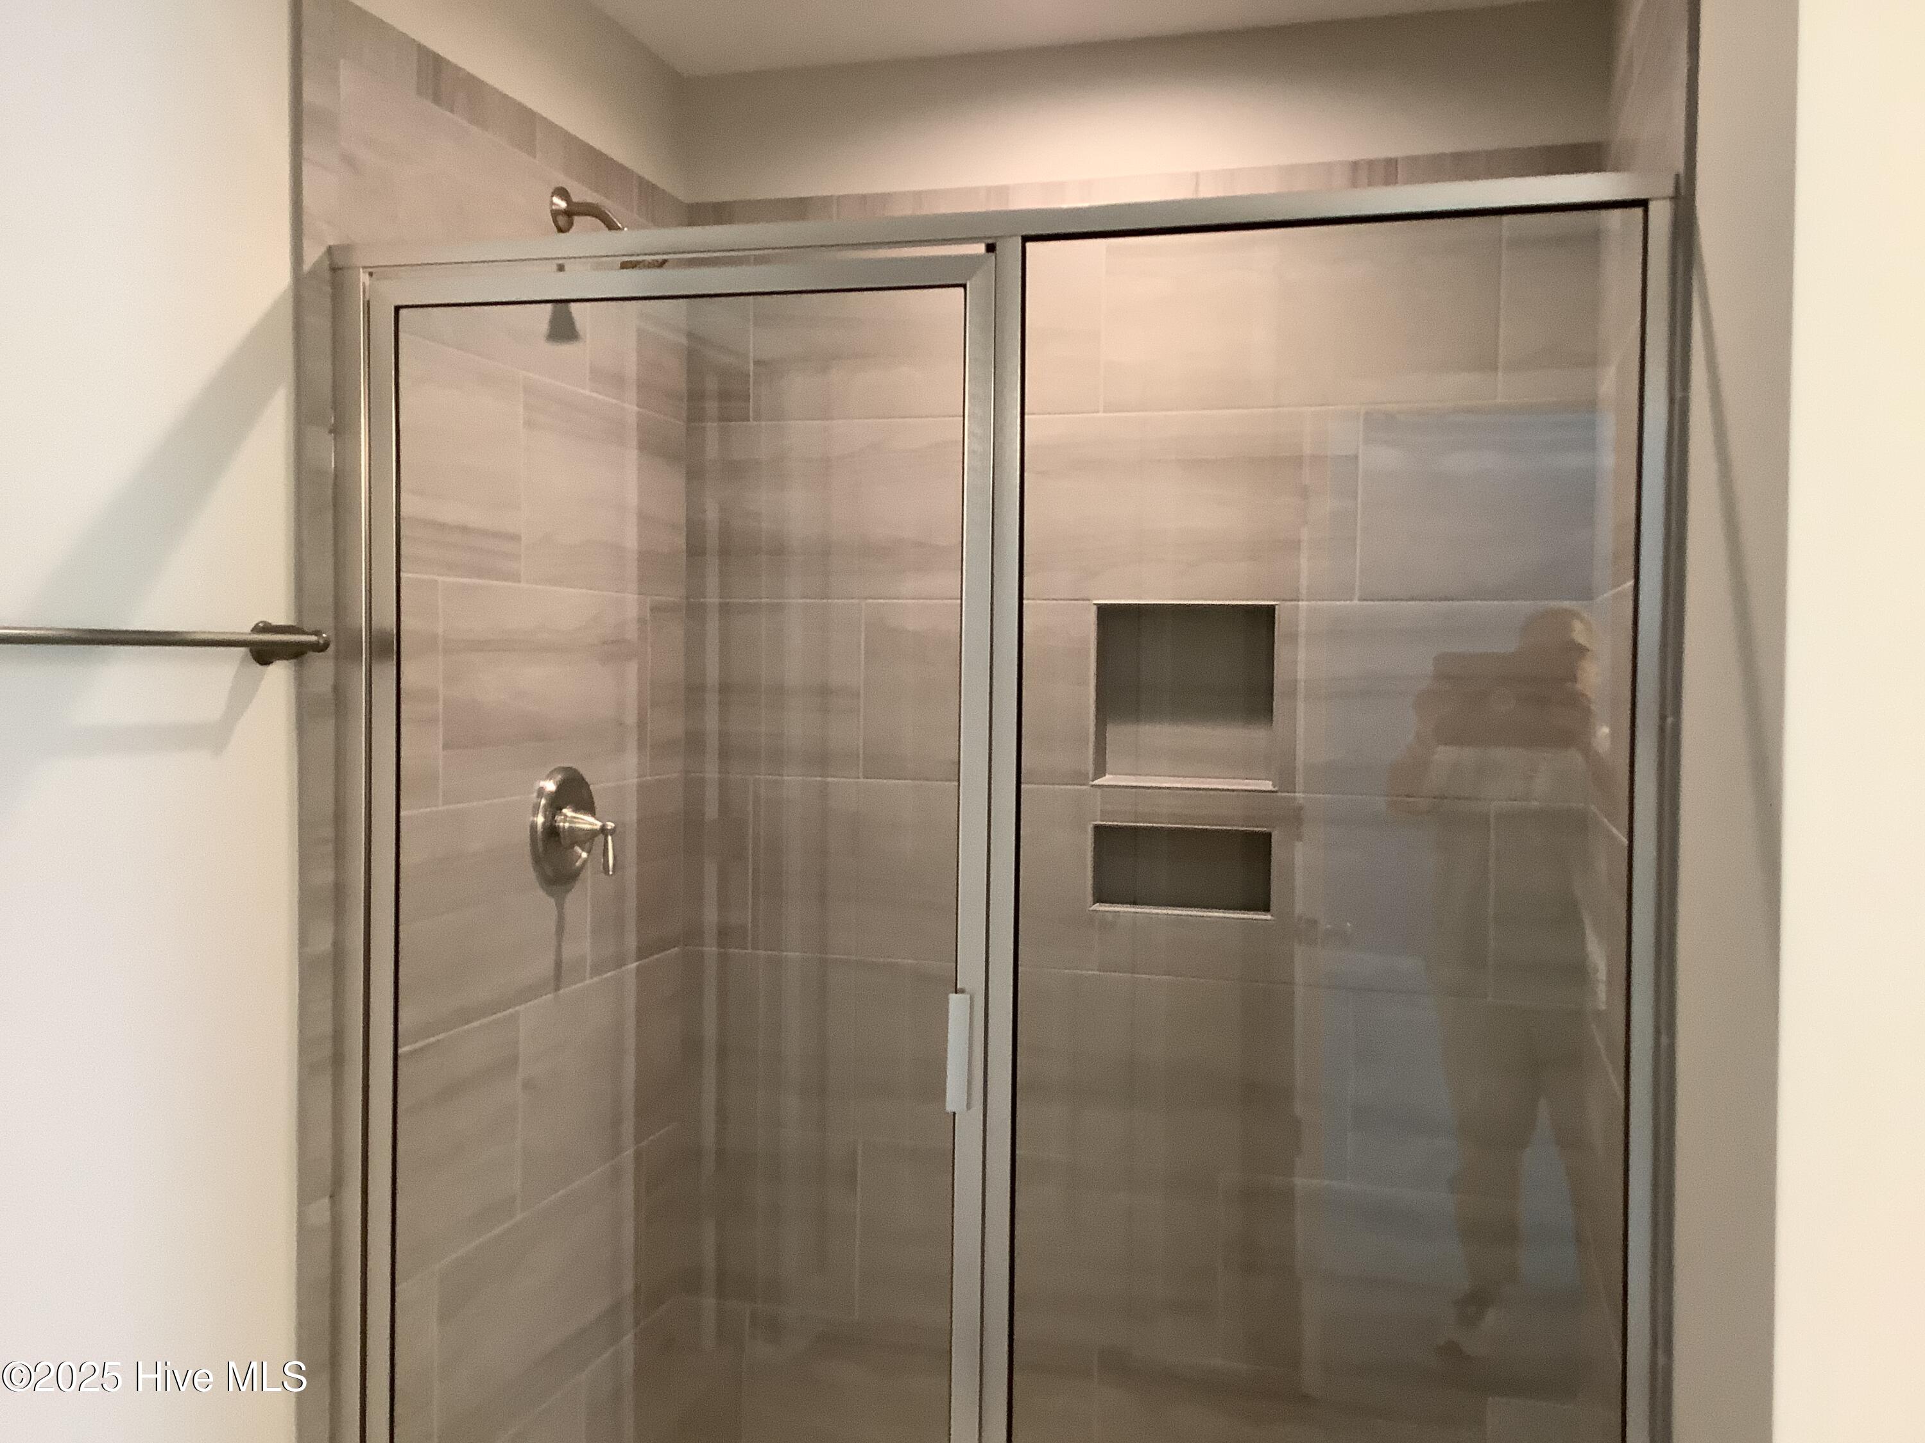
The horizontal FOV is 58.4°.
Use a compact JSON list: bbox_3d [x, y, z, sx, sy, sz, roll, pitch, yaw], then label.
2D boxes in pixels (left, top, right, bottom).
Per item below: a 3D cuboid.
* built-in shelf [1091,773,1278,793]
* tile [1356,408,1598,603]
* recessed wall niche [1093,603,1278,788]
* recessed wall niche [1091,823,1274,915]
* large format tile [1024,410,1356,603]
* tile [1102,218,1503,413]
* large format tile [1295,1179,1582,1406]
[{"bbox_3d":[0.367,0.101,2.813,0.299,0.016,0.095,1,2,16],"label":"built-in shelf"},{"bbox_3d":[0.786,-0.338,2.635,0.344,0.303,0.010,1,2,16],"label":"tile"},{"bbox_3d":[0.369,-0.042,2.808,0.298,0.300,0.095,1,2,16],"label":"recessed wall niche"},{"bbox_3d":[0.365,0.239,2.817,0.297,0.143,0.095,1,2,16],"label":"recessed wall niche"},{"bbox_3d":[0.324,-0.347,2.768,0.611,0.303,0.010,1,2,16],"label":"large format tile"},{"bbox_3d":[0.527,-0.649,2.701,0.611,0.303,0.010,1,2,16],"label":"tile"},{"bbox_3d":[0.713,0.885,2.690,0.472,0.303,0.010,1,2,16],"label":"large format tile"}]

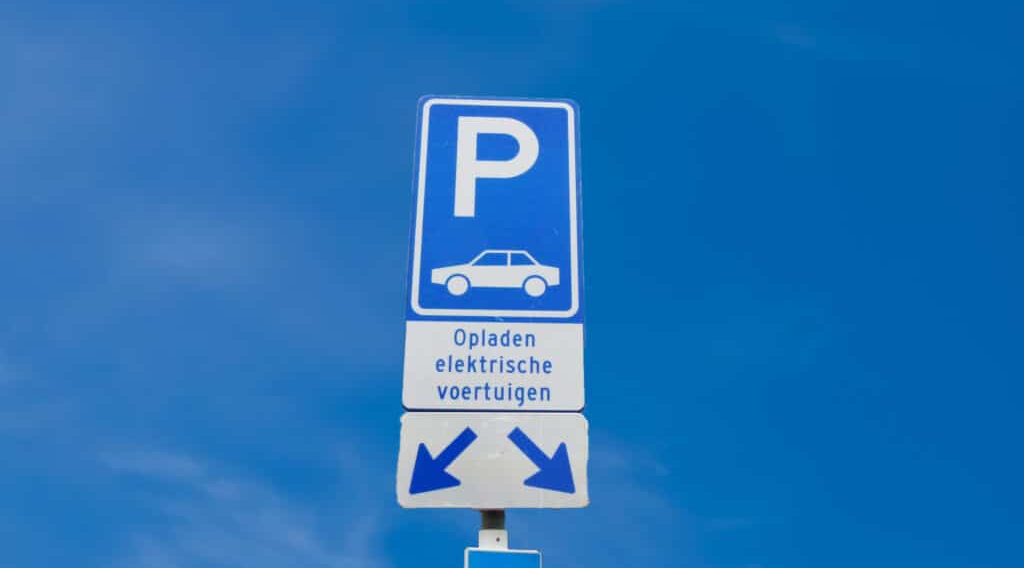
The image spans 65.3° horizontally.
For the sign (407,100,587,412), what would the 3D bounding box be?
[{"bbox_3d":[-0.036,-0.088,1.871,0.400,0.772,0.030,1,-17,-2],"label":"sign"}]

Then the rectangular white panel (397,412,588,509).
[{"bbox_3d":[-0.038,0.382,1.729,0.405,0.202,0.030,1,-17,-2],"label":"rectangular white panel"}]

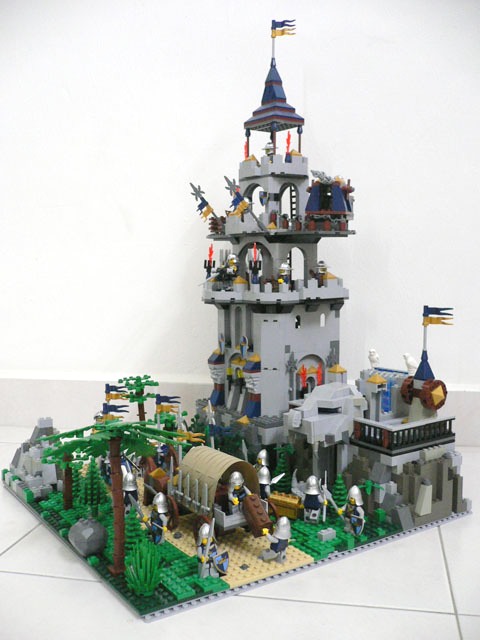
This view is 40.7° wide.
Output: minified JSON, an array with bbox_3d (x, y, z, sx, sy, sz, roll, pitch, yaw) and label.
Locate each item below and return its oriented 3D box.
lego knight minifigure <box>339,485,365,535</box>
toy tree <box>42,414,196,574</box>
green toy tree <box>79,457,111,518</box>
[{"bbox_3d":[0.108,0.184,0.620,0.024,0.045,0.028,-3,4,-33],"label":"lego knight minifigure"},{"bbox_3d":[-0.104,0.152,0.553,0.128,0.131,0.128,-3,4,-33],"label":"toy tree"},{"bbox_3d":[-0.151,0.174,0.672,0.033,0.066,0.033,-3,4,-33],"label":"green toy tree"}]

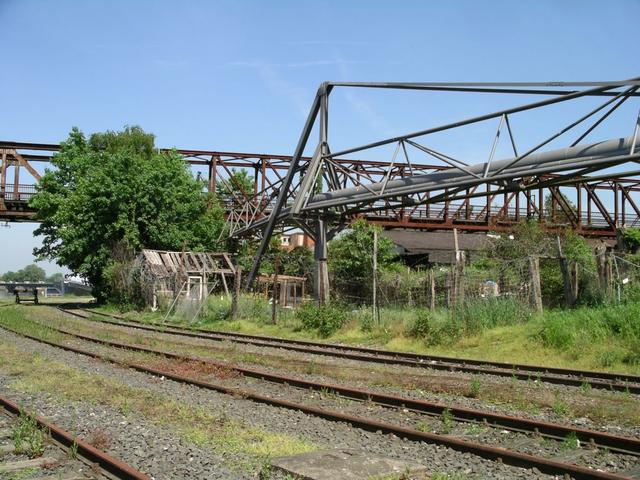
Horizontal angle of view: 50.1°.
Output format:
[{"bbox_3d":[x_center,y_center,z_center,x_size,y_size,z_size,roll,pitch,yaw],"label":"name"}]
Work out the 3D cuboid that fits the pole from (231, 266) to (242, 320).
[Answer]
[{"bbox_3d":[-4.019,2.564,32.902,0.350,2.650,0.280,2,-4,-30],"label":"pole"}]

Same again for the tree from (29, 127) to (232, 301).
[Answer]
[{"bbox_3d":[-13.267,-1.587,47.711,13.300,12.300,11.500,1,-4,-16],"label":"tree"}]

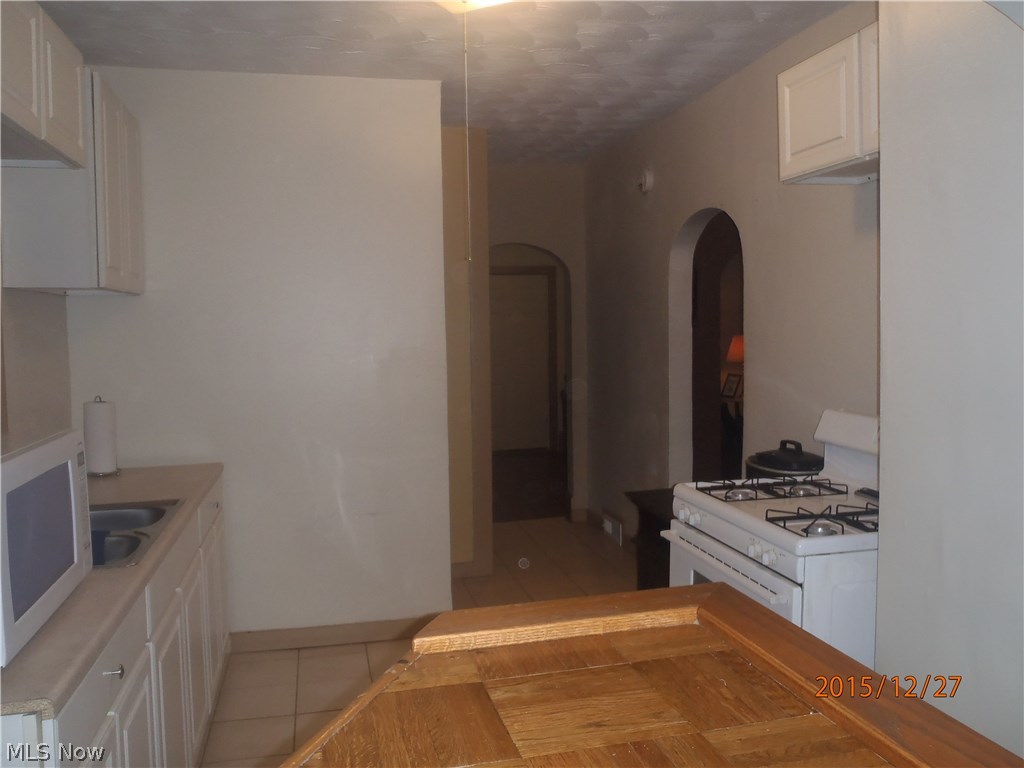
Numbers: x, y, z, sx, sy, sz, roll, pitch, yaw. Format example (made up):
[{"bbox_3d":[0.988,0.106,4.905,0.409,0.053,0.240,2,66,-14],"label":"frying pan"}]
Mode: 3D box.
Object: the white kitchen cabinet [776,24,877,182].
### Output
[{"bbox_3d":[1.194,-0.880,2.534,0.320,0.383,0.870,-2,4,-13],"label":"white kitchen cabinet"}]

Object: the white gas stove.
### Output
[{"bbox_3d":[0.989,0.727,2.787,0.710,1.183,0.780,-2,4,-13],"label":"white gas stove"}]

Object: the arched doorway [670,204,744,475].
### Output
[{"bbox_3d":[1.064,0.154,4.327,0.155,2.090,0.850,-2,4,-13],"label":"arched doorway"}]

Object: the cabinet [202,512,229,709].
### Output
[{"bbox_3d":[-1.527,0.928,3.427,0.600,0.710,0.700,-2,4,-13],"label":"cabinet"}]

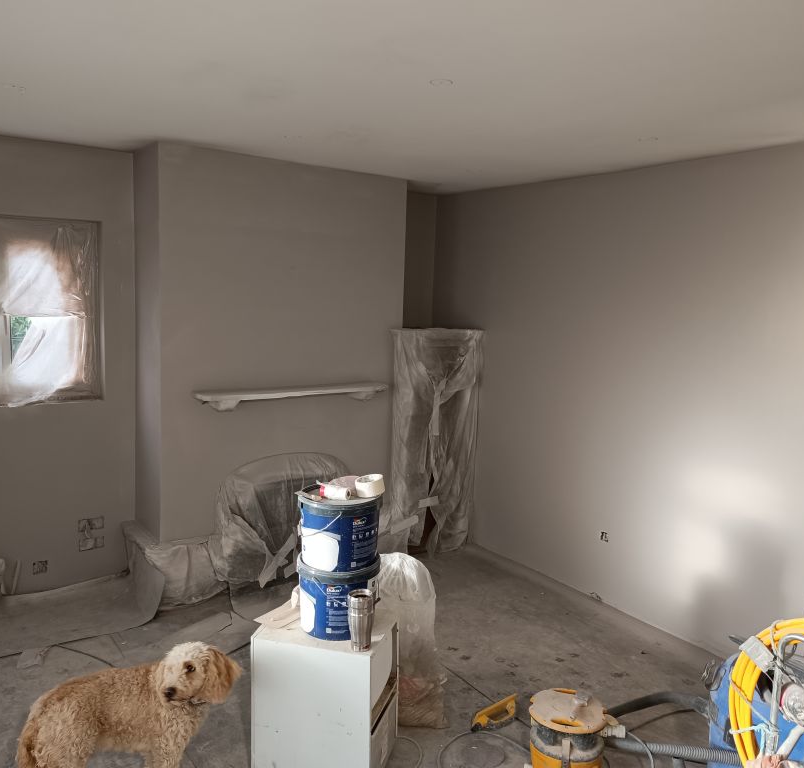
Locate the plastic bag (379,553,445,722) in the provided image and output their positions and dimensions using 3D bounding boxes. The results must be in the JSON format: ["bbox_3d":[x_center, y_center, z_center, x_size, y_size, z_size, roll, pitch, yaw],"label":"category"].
[{"bbox_3d":[0.019,0.990,2.822,0.340,0.645,0.310,2,7,1],"label":"plastic bag"}]

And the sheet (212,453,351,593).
[{"bbox_3d":[-0.594,0.759,4.064,0.910,0.695,0.270,-3,9,-35],"label":"sheet"}]

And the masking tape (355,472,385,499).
[{"bbox_3d":[-0.113,0.348,2.503,0.100,0.048,0.100,-8,7,-1],"label":"masking tape"}]

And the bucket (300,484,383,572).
[{"bbox_3d":[-0.221,0.496,2.499,0.292,0.242,0.292,2,7,0],"label":"bucket"}]

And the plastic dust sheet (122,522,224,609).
[{"bbox_3d":[-1.256,0.962,3.929,0.430,0.315,0.540,-3,9,-35],"label":"plastic dust sheet"}]

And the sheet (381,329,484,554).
[{"bbox_3d":[0.136,0.361,4.570,0.710,1.445,0.350,-3,9,-35],"label":"sheet"}]

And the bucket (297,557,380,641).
[{"bbox_3d":[-0.228,0.737,2.539,0.292,0.247,0.292,2,7,0],"label":"bucket"}]

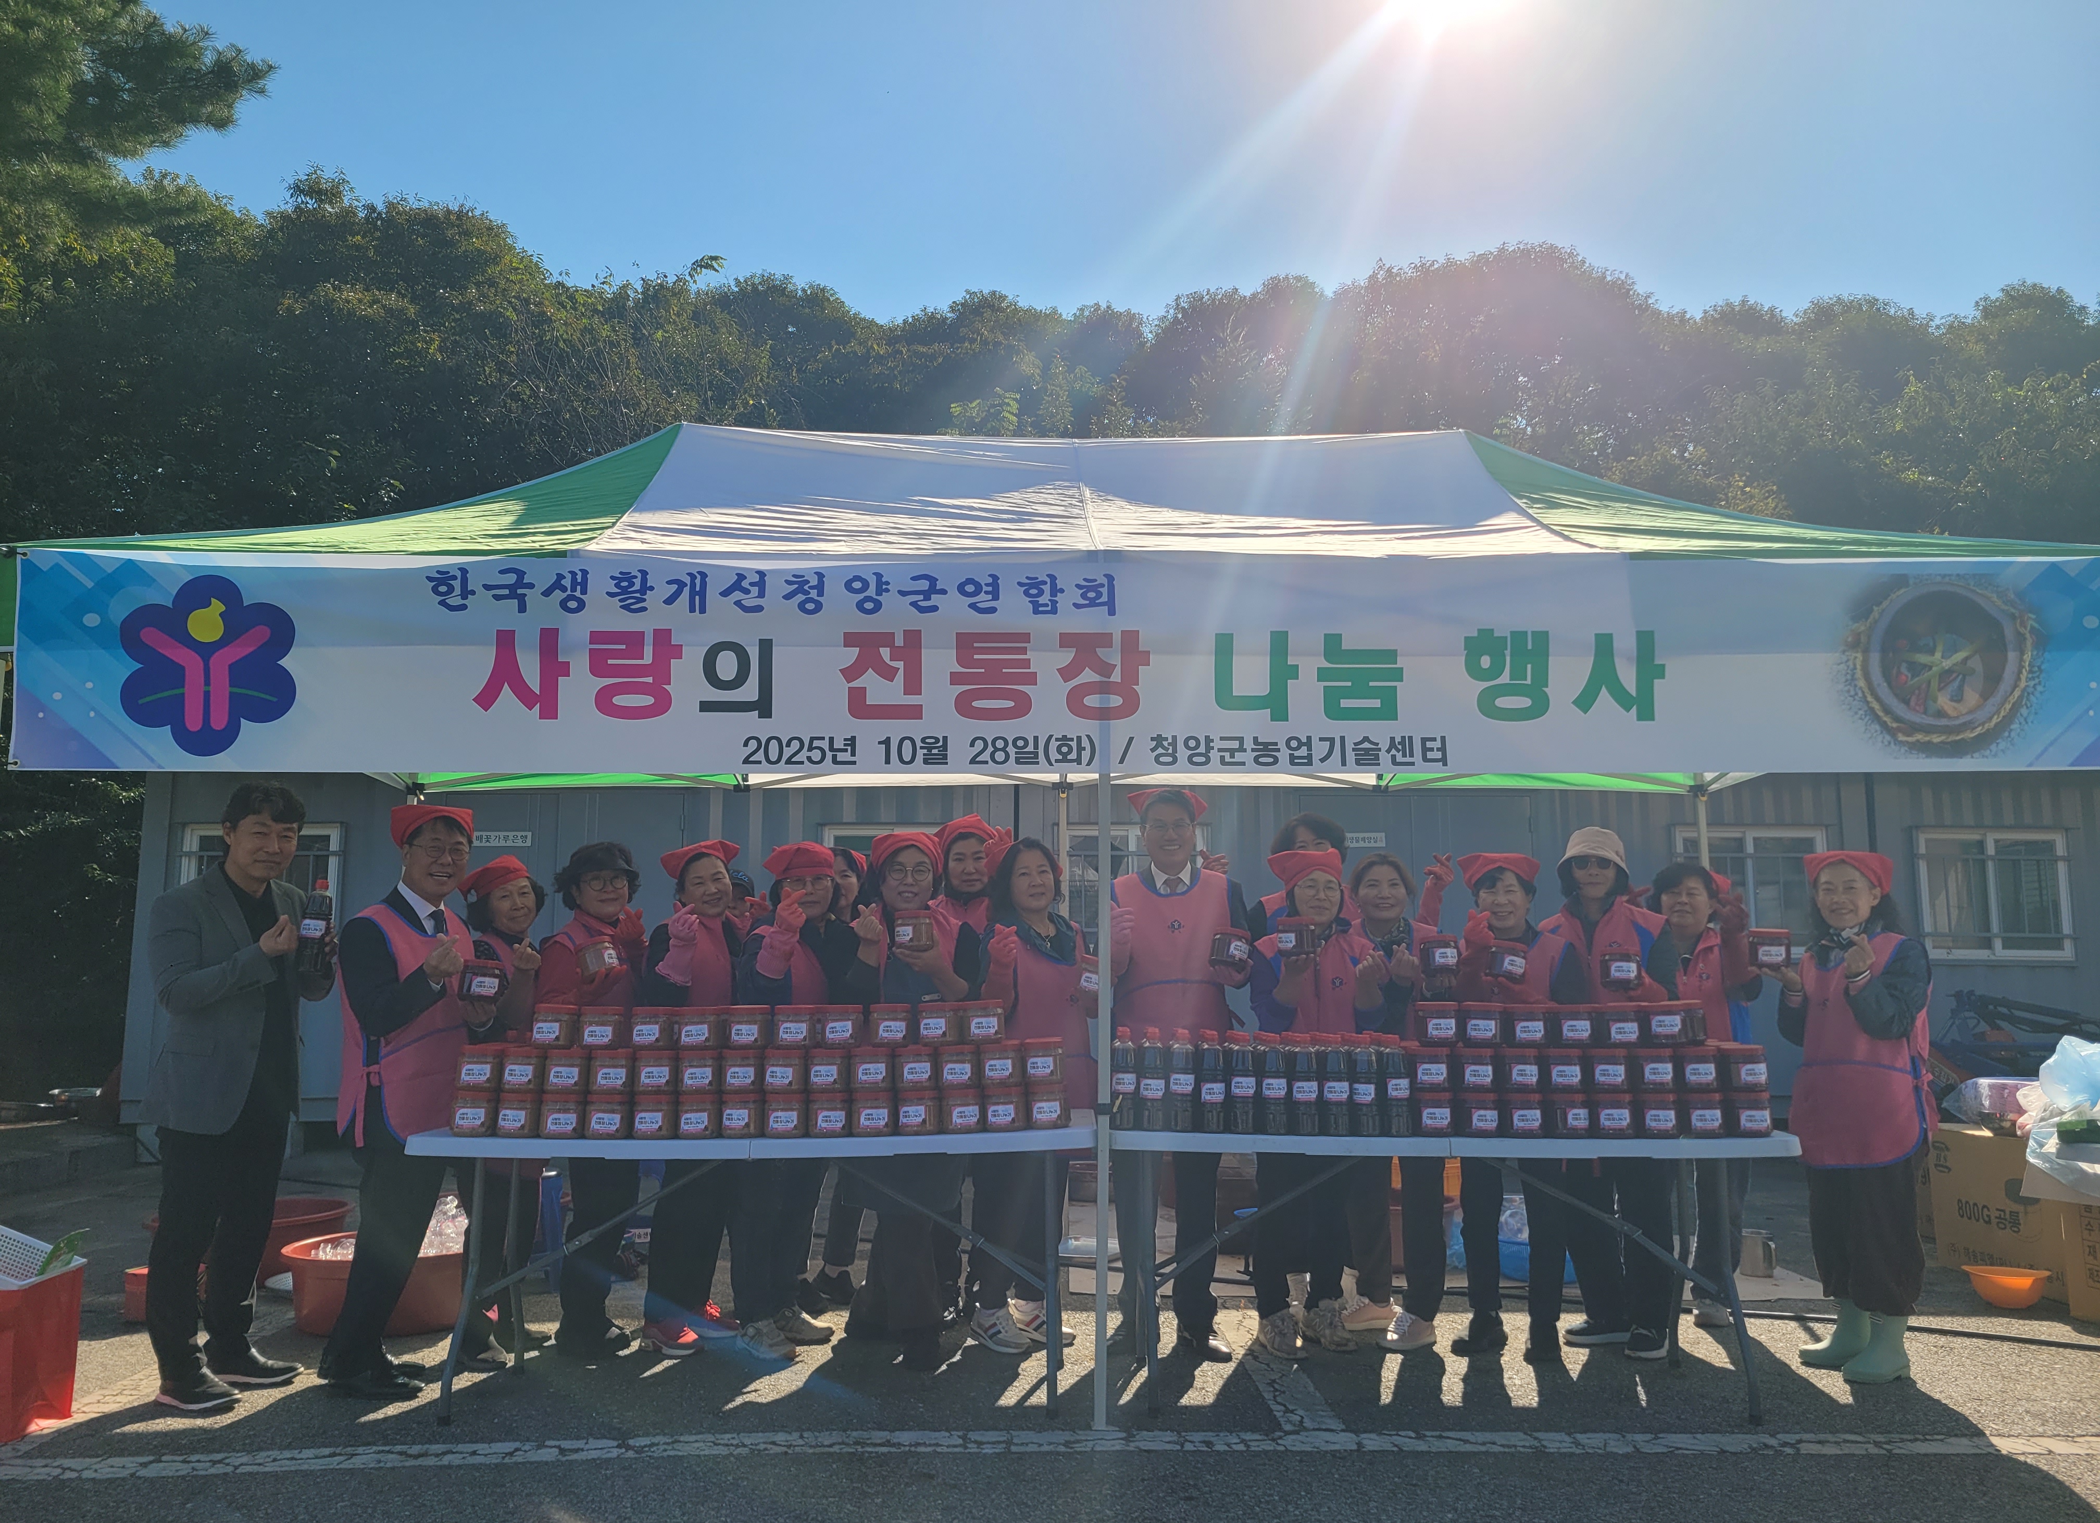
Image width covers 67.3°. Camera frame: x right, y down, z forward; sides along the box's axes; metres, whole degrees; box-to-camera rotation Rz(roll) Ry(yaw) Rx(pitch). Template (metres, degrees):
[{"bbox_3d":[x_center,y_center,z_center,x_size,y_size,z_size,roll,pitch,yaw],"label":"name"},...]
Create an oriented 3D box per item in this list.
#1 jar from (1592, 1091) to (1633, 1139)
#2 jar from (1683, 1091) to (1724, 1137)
[{"bbox_3d":[1.518,0.955,4.249,0.104,0.113,0.104,-1,-8,10],"label":"jar"},{"bbox_3d":[1.782,0.964,4.299,0.113,0.120,0.113,-2,-8,13],"label":"jar"}]

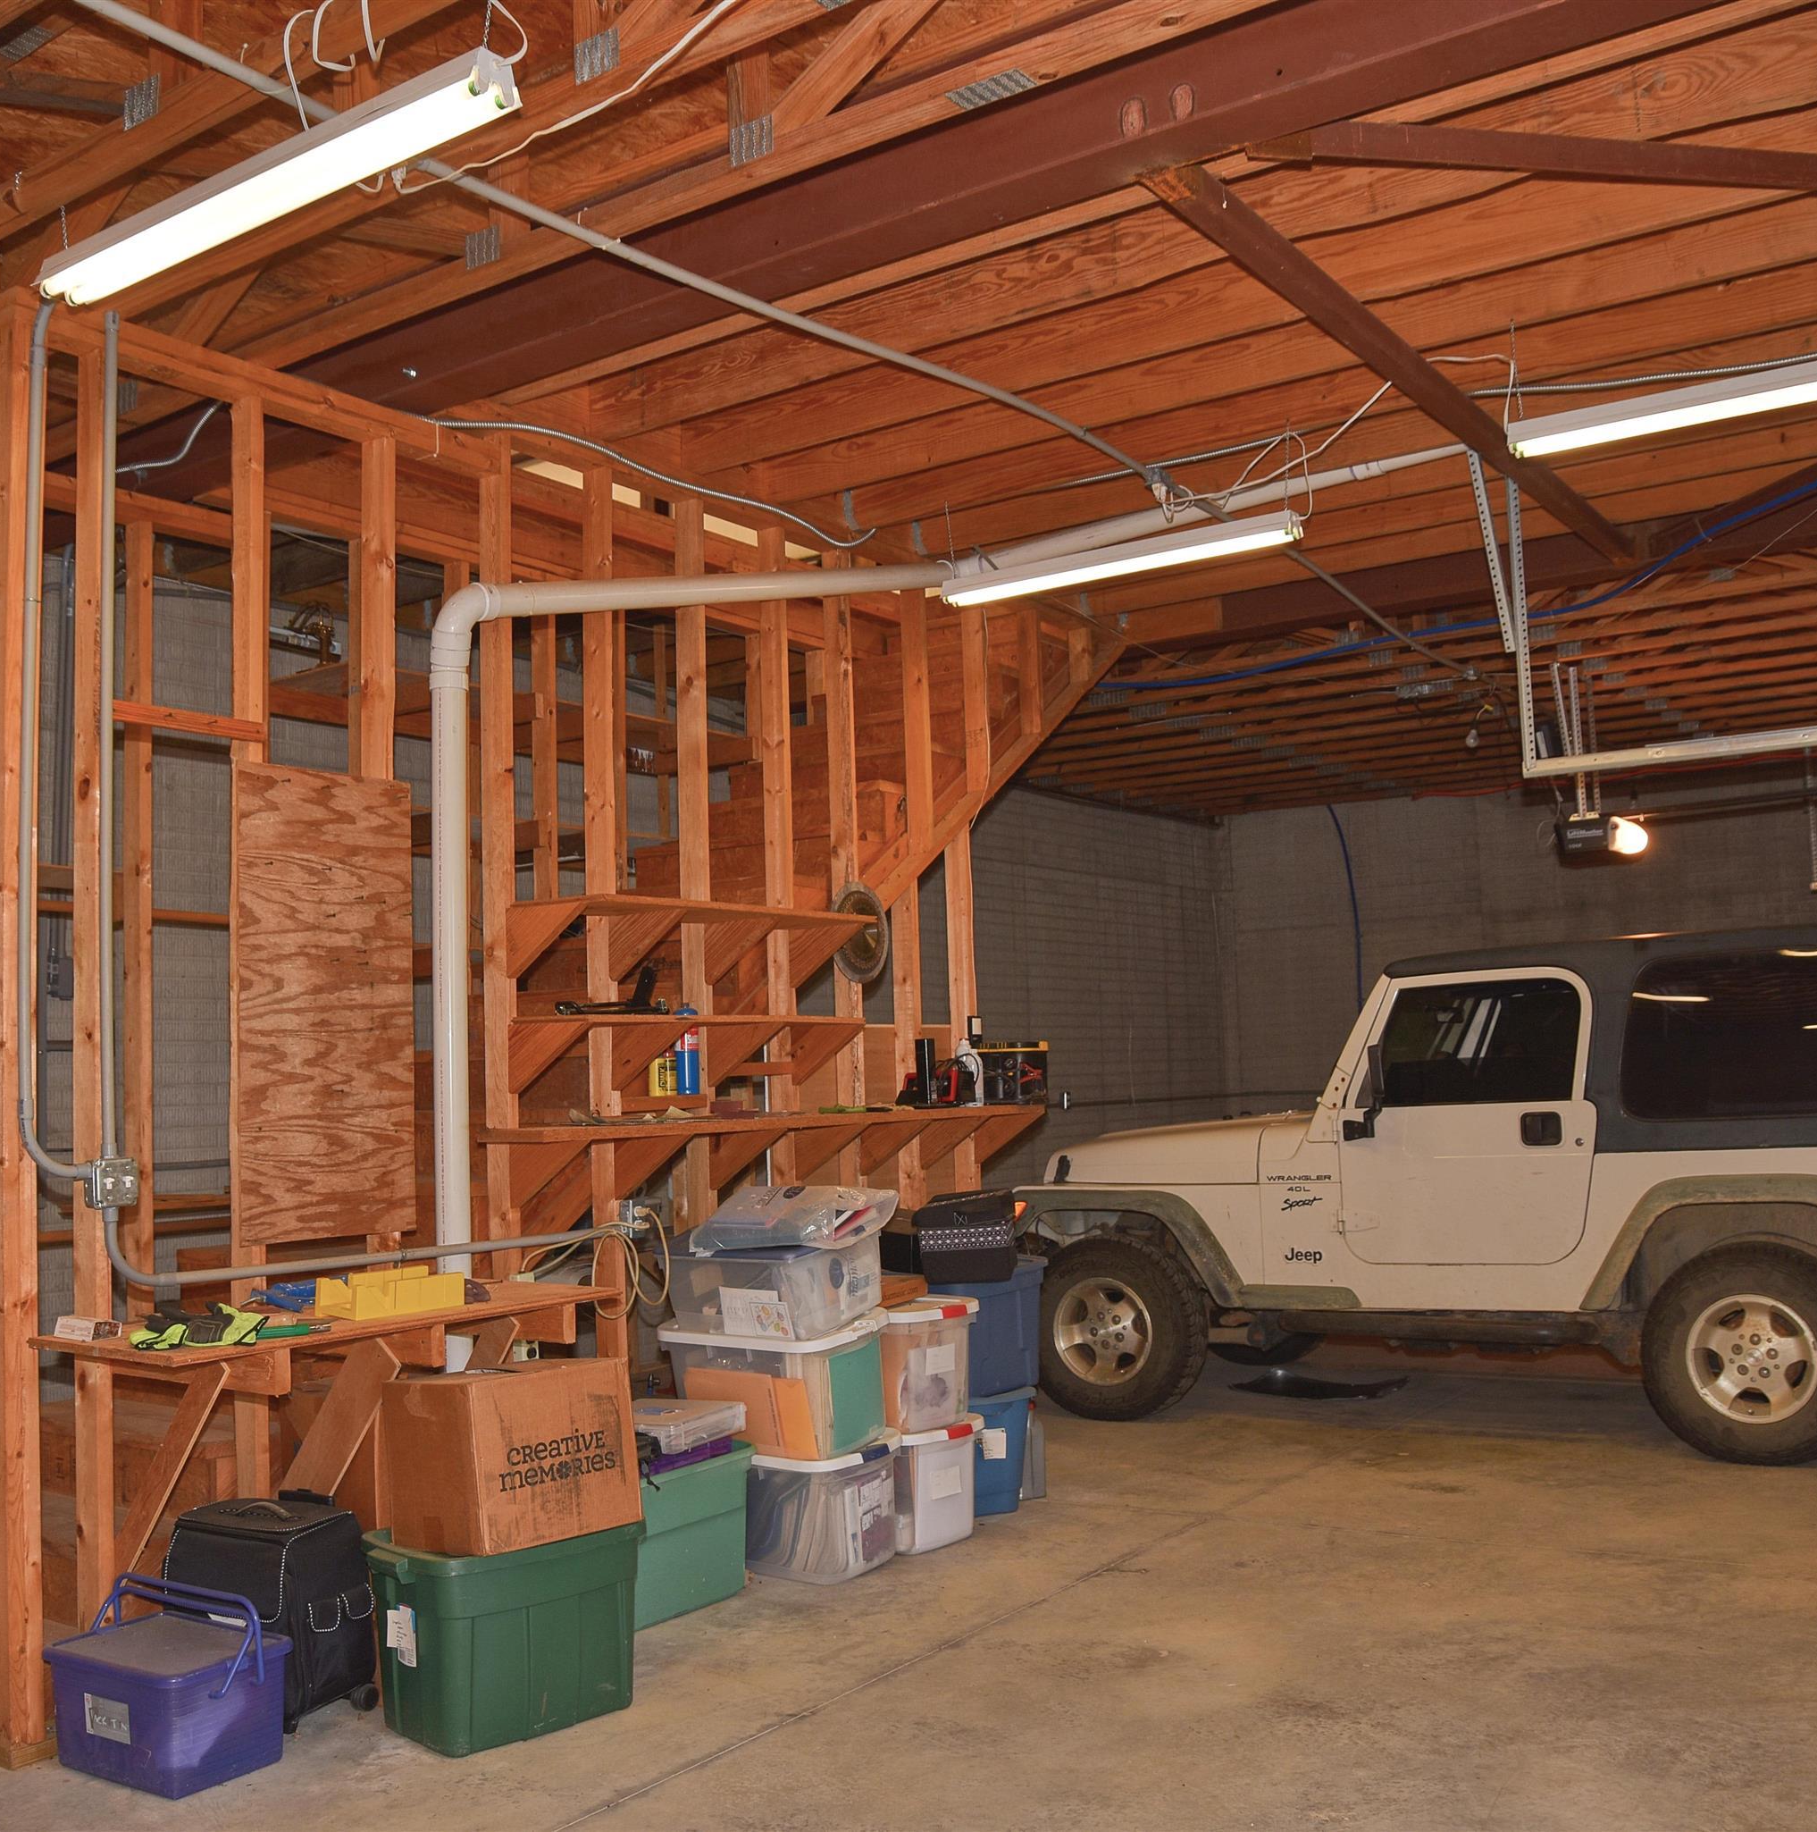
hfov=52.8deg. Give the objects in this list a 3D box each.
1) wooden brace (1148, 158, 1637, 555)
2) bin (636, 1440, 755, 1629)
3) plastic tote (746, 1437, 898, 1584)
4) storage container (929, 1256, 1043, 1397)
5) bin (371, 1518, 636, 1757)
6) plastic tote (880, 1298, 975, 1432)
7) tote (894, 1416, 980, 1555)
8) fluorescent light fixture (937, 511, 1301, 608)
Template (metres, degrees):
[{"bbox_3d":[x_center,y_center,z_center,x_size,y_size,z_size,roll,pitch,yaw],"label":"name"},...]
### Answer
[{"bbox_3d":[1.587,-1.461,5.259,0.090,0.090,3.780,-5,-6,35],"label":"wooden brace"},{"bbox_3d":[-0.722,1.611,4.775,0.400,0.355,0.570,-5,-5,36],"label":"bin"},{"bbox_3d":[-0.352,1.635,5.101,0.580,0.335,0.410,-4,-5,31],"label":"plastic tote"},{"bbox_3d":[0.115,1.278,5.690,0.570,0.400,0.410,-6,-6,39],"label":"storage container"},{"bbox_3d":[-0.877,1.546,4.007,0.385,0.380,0.535,-6,-6,43],"label":"bin"},{"bbox_3d":[-0.089,1.315,5.346,0.520,0.335,0.370,-5,-5,36],"label":"plastic tote"},{"bbox_3d":[-0.128,1.671,5.433,0.580,0.350,0.410,-5,-6,35],"label":"tote"},{"bbox_3d":[0.644,-1.113,5.774,1.230,0.090,0.120,-5,-5,35],"label":"fluorescent light fixture"}]

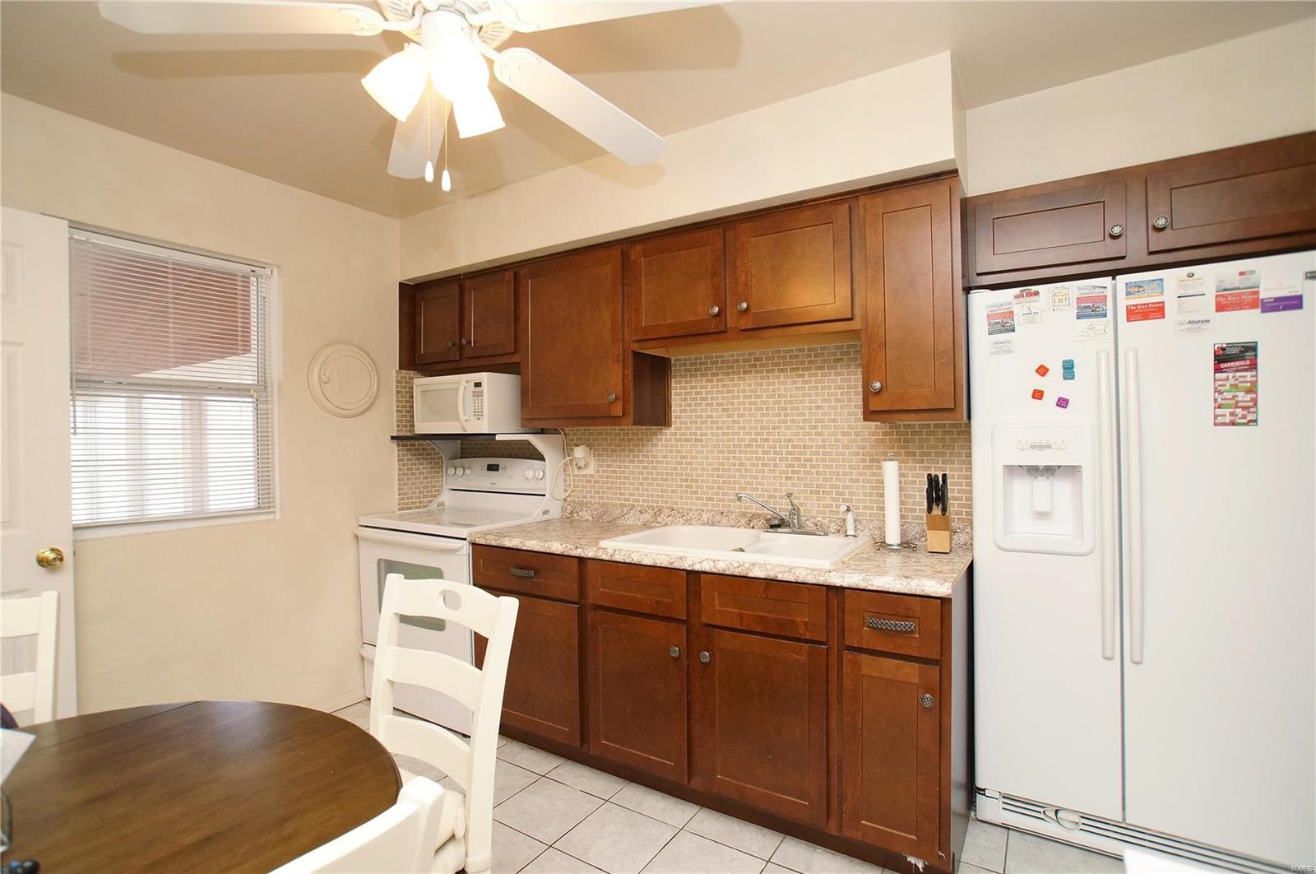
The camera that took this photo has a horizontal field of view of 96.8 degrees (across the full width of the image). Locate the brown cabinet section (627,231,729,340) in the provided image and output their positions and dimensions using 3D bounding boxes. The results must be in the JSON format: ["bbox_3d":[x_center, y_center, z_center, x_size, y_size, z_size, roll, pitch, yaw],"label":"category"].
[{"bbox_3d":[0.155,-0.584,2.433,0.440,0.405,0.330,0,-1,30],"label":"brown cabinet section"}]

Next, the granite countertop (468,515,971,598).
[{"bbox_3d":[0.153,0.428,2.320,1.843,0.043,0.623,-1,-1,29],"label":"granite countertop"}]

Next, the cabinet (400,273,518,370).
[{"bbox_3d":[-0.892,-0.580,3.064,0.755,0.467,0.348,-1,-1,29],"label":"cabinet"}]

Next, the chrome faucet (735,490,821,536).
[{"bbox_3d":[0.498,0.310,2.384,0.360,0.165,0.140,0,-1,9],"label":"chrome faucet"}]

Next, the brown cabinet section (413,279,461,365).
[{"bbox_3d":[-1.041,-0.580,3.123,0.352,0.415,0.330,0,-1,30],"label":"brown cabinet section"}]

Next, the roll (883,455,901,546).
[{"bbox_3d":[0.855,0.232,2.134,0.060,0.325,0.060,-1,-1,29],"label":"roll"}]

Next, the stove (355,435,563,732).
[{"bbox_3d":[-0.993,0.653,2.929,0.749,1.322,0.663,-1,-1,29],"label":"stove"}]

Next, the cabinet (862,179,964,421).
[{"bbox_3d":[0.903,-0.445,2.054,0.303,0.778,0.348,-1,-1,29],"label":"cabinet"}]

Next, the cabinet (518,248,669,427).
[{"bbox_3d":[-0.296,-0.431,2.728,0.610,0.778,0.348,-1,-1,29],"label":"cabinet"}]

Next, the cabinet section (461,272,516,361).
[{"bbox_3d":[-0.728,-0.577,2.942,0.350,0.405,0.330,0,-1,30],"label":"cabinet section"}]

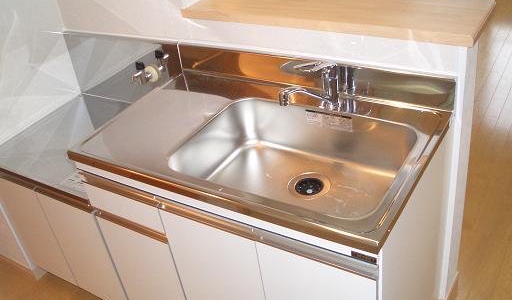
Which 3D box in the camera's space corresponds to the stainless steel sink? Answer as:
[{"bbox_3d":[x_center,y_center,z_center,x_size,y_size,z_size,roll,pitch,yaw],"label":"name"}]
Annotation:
[{"bbox_3d":[0.102,0.064,1.407,0.575,0.160,0.385,13,40,30],"label":"stainless steel sink"}]

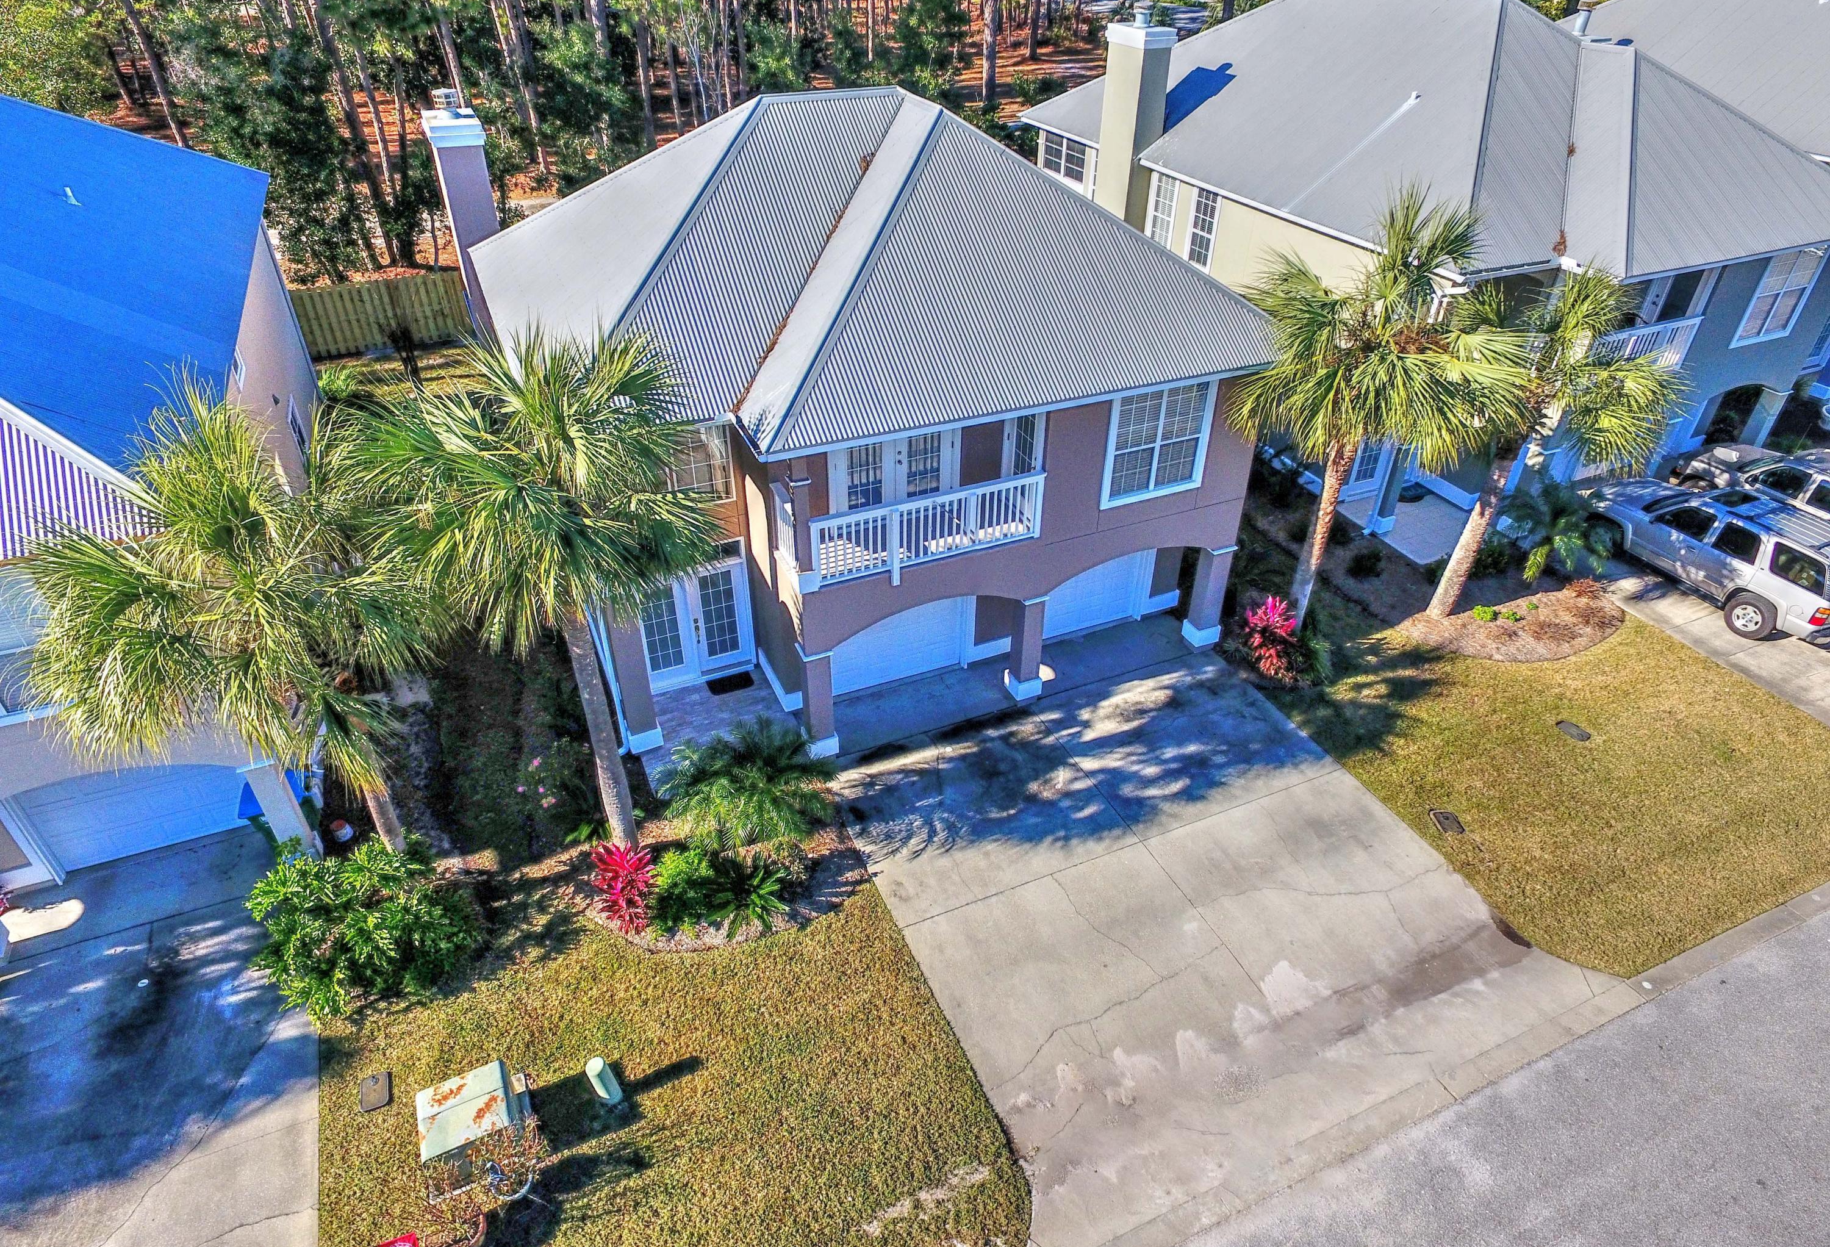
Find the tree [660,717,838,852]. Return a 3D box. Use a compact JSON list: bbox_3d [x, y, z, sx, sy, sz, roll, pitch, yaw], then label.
[{"bbox_3d":[-2.326,2.257,14.813,2.450,1.600,2.350,0,35,0],"label":"tree"}]

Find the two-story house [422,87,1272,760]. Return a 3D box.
[{"bbox_3d":[-1.946,-5.202,19.515,11.200,8.360,13.150,-14,38,-19],"label":"two-story house"}]

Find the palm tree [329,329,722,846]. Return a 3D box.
[{"bbox_3d":[-4.150,0.216,12.700,4.000,7.350,4.000,-14,38,-19],"label":"palm tree"}]

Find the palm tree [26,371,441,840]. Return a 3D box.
[{"bbox_3d":[-7.388,0.475,12.721,4.000,6.850,3.900,-14,38,-19],"label":"palm tree"}]

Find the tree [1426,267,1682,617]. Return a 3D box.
[{"bbox_3d":[10.386,-2.909,18.254,3.600,6.150,3.500,-14,38,-19],"label":"tree"}]

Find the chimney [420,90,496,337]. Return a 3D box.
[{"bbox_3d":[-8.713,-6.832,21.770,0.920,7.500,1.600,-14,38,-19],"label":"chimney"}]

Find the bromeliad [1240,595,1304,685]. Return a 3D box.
[{"bbox_3d":[6.039,0.280,17.836,1.050,1.400,1.050,0,35,0],"label":"bromeliad"}]

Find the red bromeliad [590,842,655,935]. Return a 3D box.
[{"bbox_3d":[-3.760,3.401,13.562,0.830,1.200,0.950,-14,38,-19],"label":"red bromeliad"}]

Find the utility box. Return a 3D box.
[{"bbox_3d":[-4.727,5.353,11.249,0.880,0.760,0.860,-17,38,-22],"label":"utility box"}]

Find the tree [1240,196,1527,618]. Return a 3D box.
[{"bbox_3d":[7.134,-3.136,17.450,4.200,7.400,4.100,-14,38,-19],"label":"tree"}]

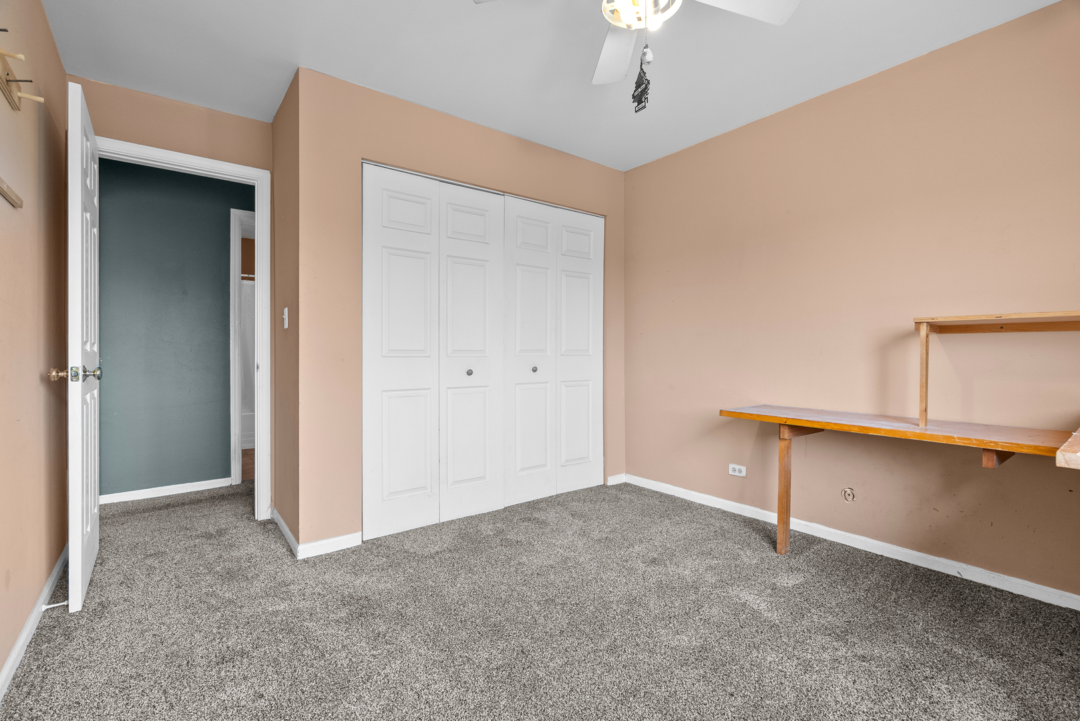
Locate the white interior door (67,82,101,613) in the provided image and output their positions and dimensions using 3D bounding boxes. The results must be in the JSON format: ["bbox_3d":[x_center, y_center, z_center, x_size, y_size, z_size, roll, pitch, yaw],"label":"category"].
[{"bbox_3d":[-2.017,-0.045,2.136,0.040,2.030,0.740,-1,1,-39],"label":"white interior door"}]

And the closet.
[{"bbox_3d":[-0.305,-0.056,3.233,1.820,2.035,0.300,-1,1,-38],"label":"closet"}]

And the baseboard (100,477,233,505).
[{"bbox_3d":[-2.658,0.927,3.414,0.790,0.065,0.020,-1,1,-38],"label":"baseboard"}]

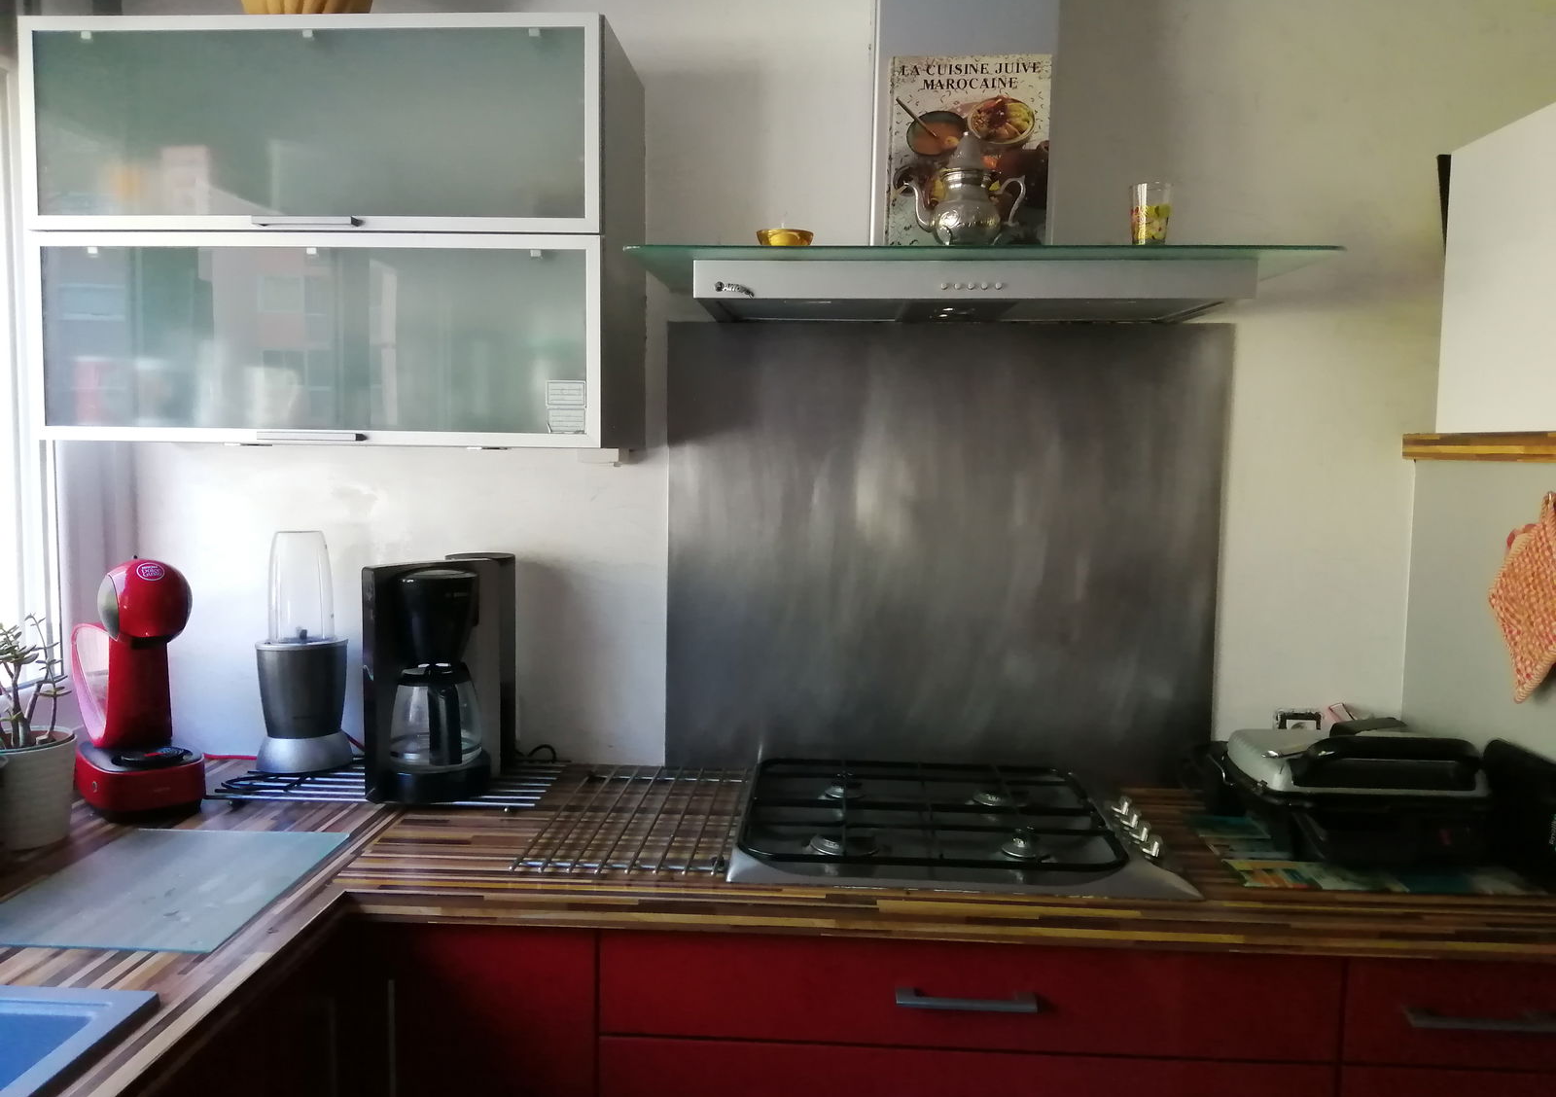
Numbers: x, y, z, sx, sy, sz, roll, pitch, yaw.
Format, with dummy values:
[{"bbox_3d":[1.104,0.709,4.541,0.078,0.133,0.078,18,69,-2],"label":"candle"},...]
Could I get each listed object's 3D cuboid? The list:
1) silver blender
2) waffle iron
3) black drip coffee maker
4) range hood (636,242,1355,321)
[{"bbox_3d":[-0.773,0.160,1.909,0.147,0.379,0.147,-1,5,-22],"label":"silver blender"},{"bbox_3d":[0.802,0.337,1.660,0.275,0.143,0.270,1,5,3],"label":"waffle iron"},{"bbox_3d":[-0.502,0.192,1.773,0.215,0.346,0.185,-3,6,-35],"label":"black drip coffee maker"},{"bbox_3d":[0.261,-0.372,1.685,0.900,0.051,0.435,1,5,3],"label":"range hood"}]

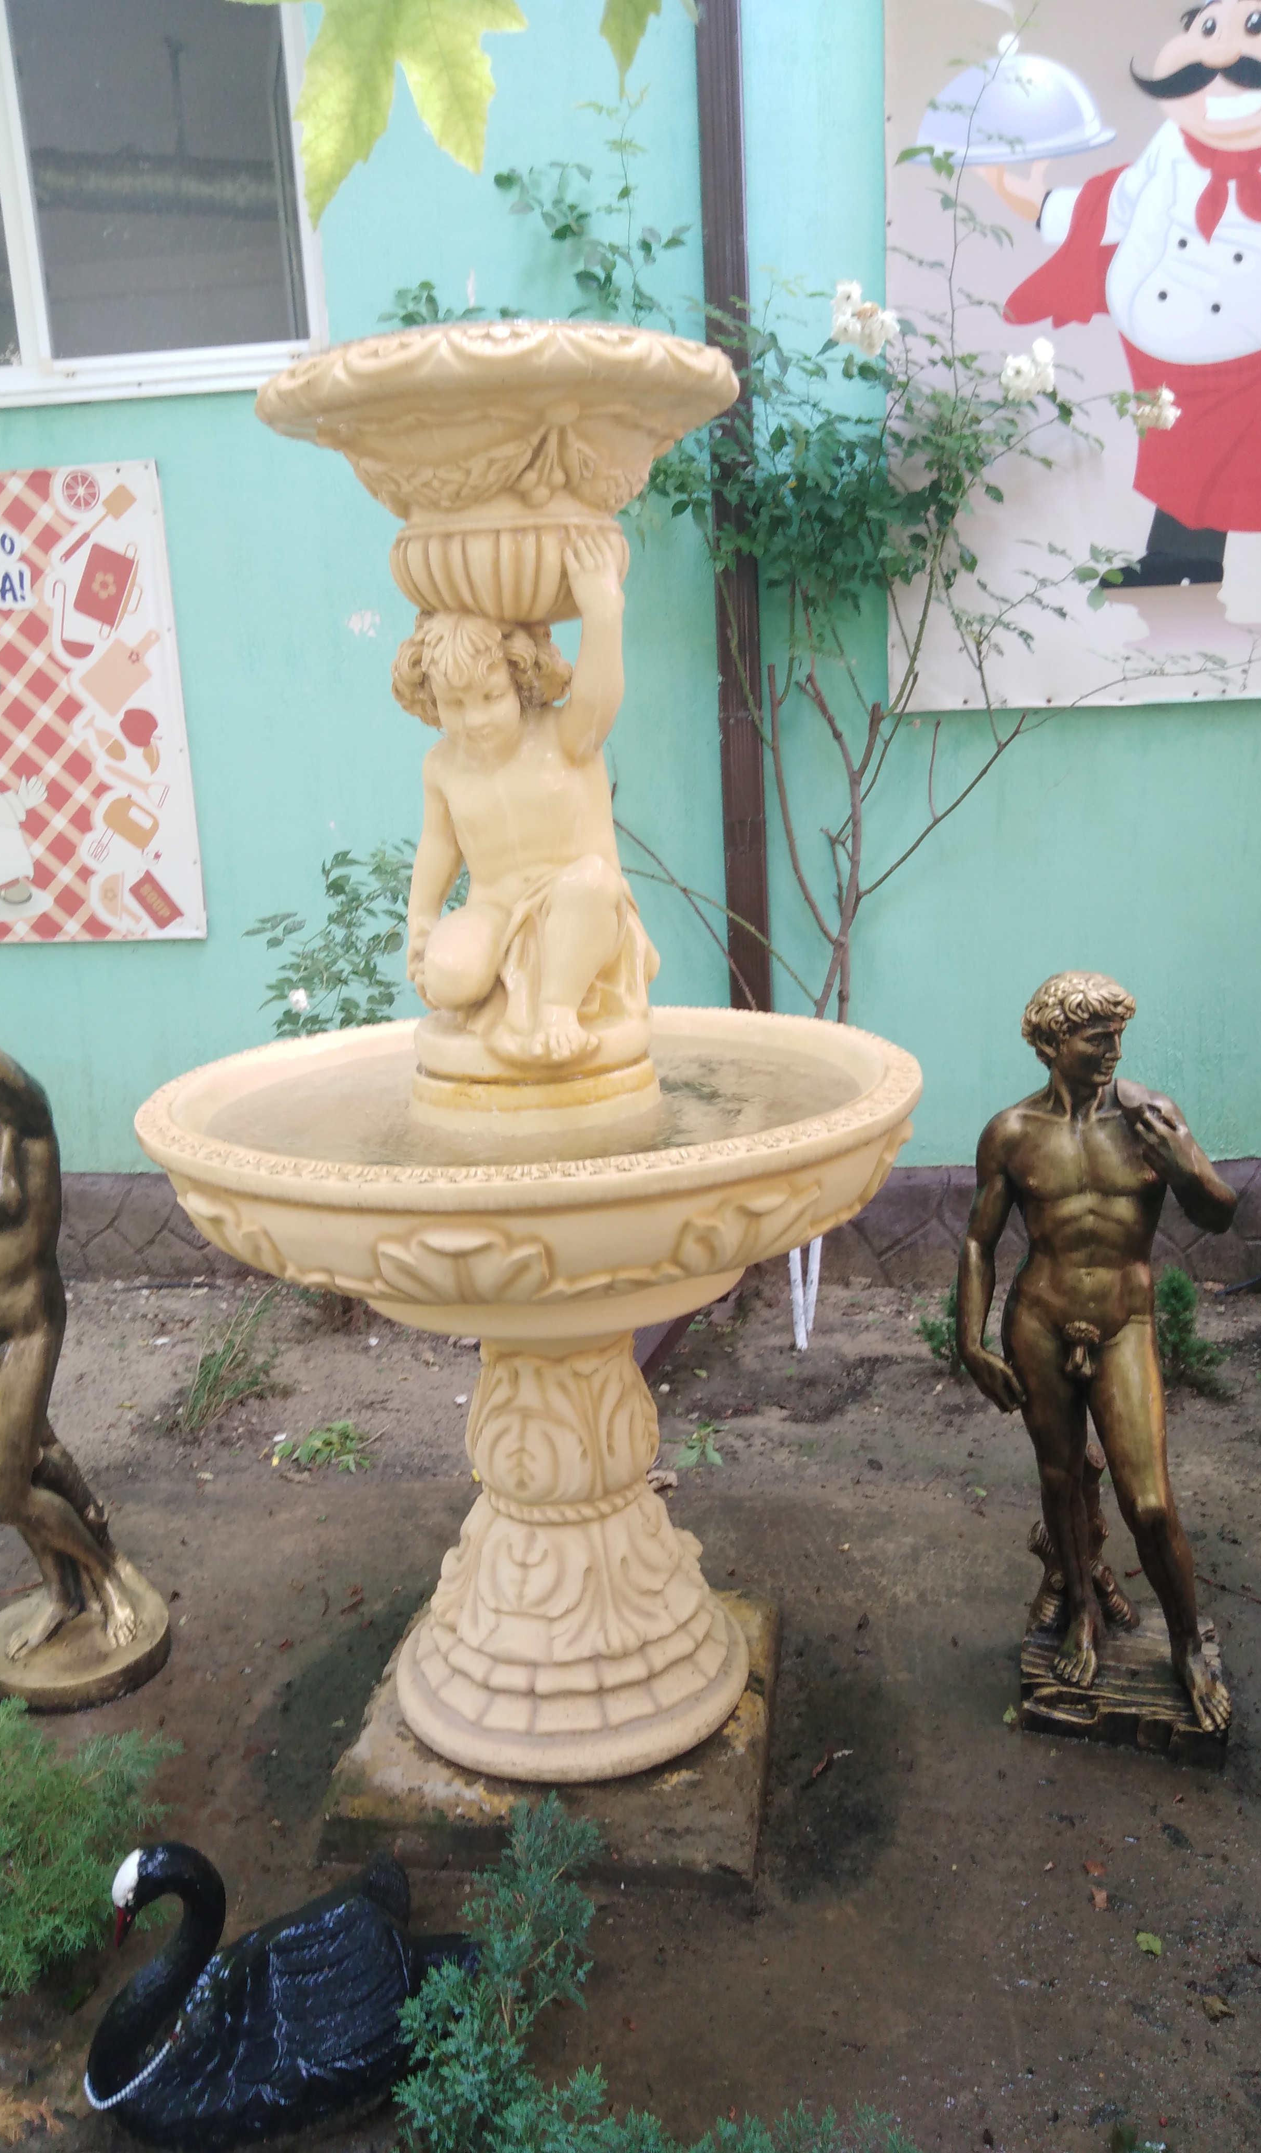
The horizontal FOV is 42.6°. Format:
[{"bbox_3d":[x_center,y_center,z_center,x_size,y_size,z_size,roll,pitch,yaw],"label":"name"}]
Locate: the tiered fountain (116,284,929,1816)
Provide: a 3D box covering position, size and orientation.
[{"bbox_3d":[-0.122,0.001,2.132,1.006,1.734,1.006,-1,14,6],"label":"tiered fountain"}]

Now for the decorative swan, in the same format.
[{"bbox_3d":[-0.369,0.930,1.722,0.408,0.333,0.224,-8,14,-21],"label":"decorative swan"}]

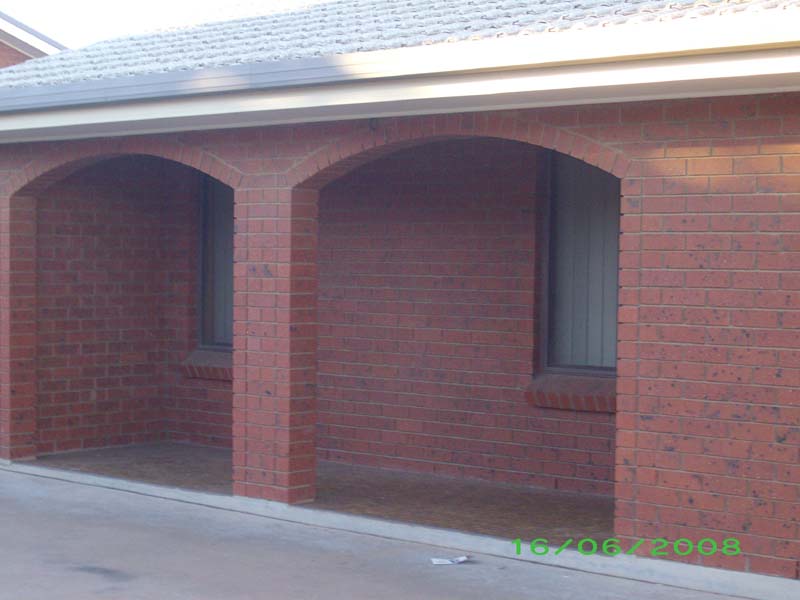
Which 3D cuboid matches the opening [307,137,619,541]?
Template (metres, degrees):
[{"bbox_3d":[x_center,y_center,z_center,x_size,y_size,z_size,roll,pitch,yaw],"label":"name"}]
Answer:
[{"bbox_3d":[0.289,0.166,8.628,2.233,2.064,0.225,2,2,41],"label":"opening"}]

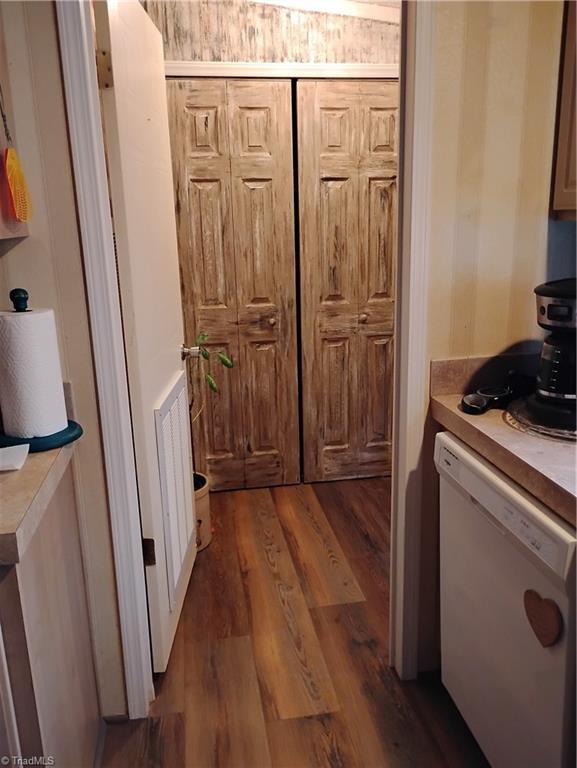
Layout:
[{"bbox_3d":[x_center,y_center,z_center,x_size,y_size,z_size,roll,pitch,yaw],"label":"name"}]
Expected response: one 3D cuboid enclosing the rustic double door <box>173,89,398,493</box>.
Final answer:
[{"bbox_3d":[0.049,-0.441,3.156,1.210,2.015,0.050,-3,14,-8],"label":"rustic double door"}]

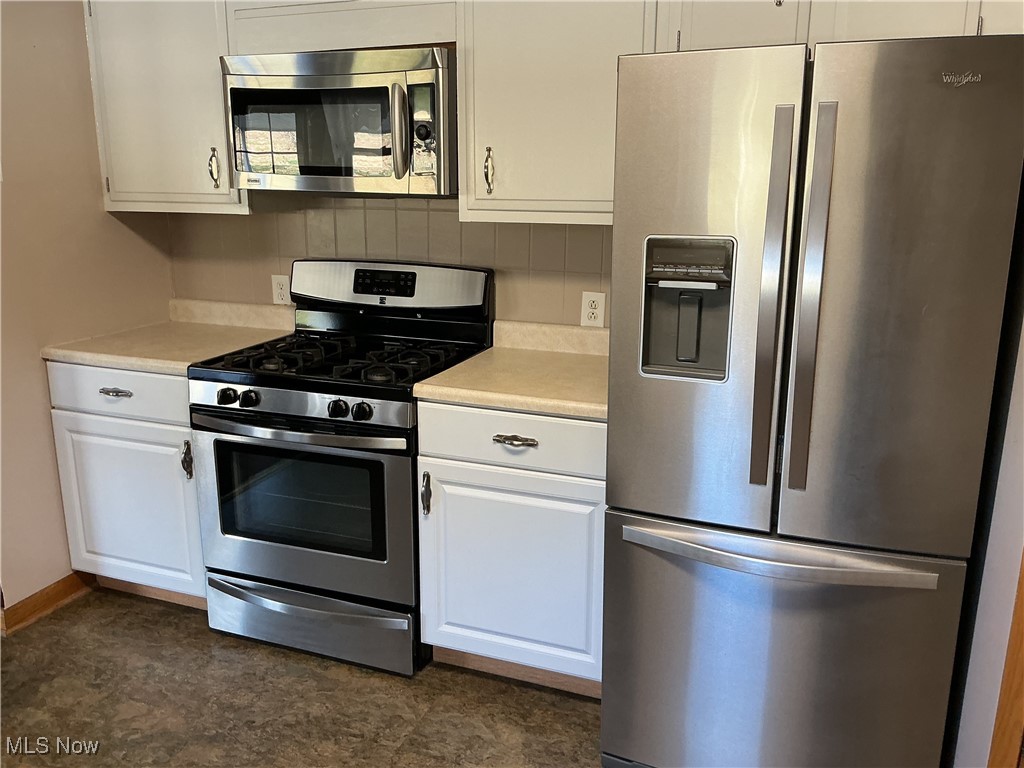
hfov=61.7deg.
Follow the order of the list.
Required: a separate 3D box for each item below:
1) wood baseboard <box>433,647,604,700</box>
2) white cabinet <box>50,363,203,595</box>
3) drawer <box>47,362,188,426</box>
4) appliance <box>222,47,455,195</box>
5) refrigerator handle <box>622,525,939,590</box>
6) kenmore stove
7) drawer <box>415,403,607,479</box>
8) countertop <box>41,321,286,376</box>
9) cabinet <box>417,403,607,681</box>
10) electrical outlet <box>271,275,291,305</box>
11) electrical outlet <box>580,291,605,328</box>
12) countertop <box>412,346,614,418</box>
[{"bbox_3d":[0.042,0.844,2.591,0.607,0.107,0.019,5,15,20],"label":"wood baseboard"},{"bbox_3d":[-1.177,0.253,3.142,0.605,0.770,0.604,5,15,20],"label":"white cabinet"},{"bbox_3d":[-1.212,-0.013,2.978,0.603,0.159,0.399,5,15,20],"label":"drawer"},{"bbox_3d":[-0.472,-0.811,2.715,0.762,0.413,0.412,5,15,20],"label":"appliance"},{"bbox_3d":[0.557,0.387,1.853,0.663,0.035,0.088,5,15,20],"label":"refrigerator handle"},{"bbox_3d":[-0.547,0.226,2.838,0.760,1.178,0.680,5,15,20],"label":"kenmore stove"},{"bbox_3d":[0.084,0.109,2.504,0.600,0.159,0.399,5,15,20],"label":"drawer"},{"bbox_3d":[-1.173,-0.140,3.028,0.605,0.039,0.623,5,15,20],"label":"countertop"},{"bbox_3d":[0.120,0.375,2.668,0.603,0.770,0.604,5,15,20],"label":"cabinet"},{"bbox_3d":[-0.864,-0.349,3.203,0.071,0.114,0.014,5,15,20],"label":"electrical outlet"},{"bbox_3d":[0.264,-0.240,2.791,0.072,0.114,0.014,5,15,20],"label":"electrical outlet"},{"bbox_3d":[0.122,-0.018,2.555,0.612,0.039,0.623,5,15,20],"label":"countertop"}]

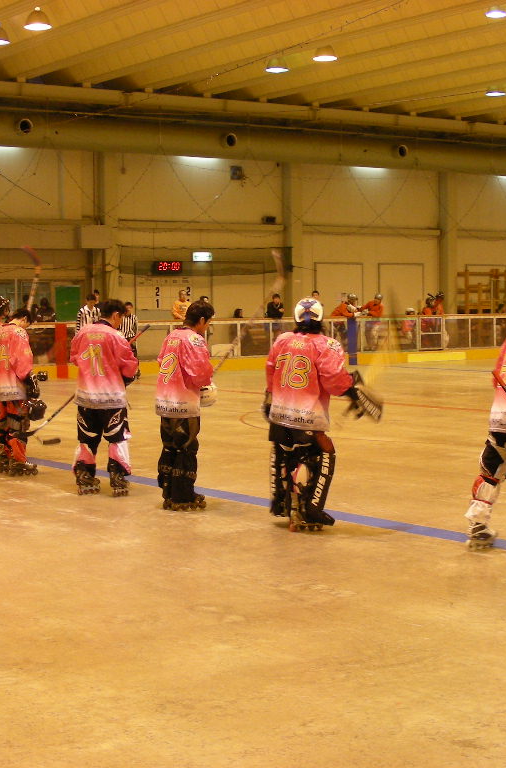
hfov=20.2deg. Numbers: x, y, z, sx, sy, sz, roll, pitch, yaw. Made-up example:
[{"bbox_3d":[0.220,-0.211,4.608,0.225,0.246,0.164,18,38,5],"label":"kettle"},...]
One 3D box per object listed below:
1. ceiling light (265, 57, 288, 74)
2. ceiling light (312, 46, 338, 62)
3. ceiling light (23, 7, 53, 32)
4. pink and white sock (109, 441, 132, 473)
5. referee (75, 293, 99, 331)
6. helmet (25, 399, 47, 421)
[{"bbox_3d":[0.551,-7.403,32.689,0.530,0.390,0.530,-1,3,0],"label":"ceiling light"},{"bbox_3d":[1.515,-7.047,30.124,0.520,0.310,0.520,-1,3,0],"label":"ceiling light"},{"bbox_3d":[-4.115,-6.999,27.088,0.530,0.410,0.530,-1,3,0],"label":"ceiling light"},{"bbox_3d":[-1.222,0.670,12.950,0.170,0.360,0.190,2,5,42],"label":"pink and white sock"},{"bbox_3d":[-3.432,-0.925,29.856,0.540,1.909,0.360,-2,4,-23],"label":"referee"},{"bbox_3d":[-2.249,0.265,14.750,0.260,0.230,0.210,-3,4,-30],"label":"helmet"}]

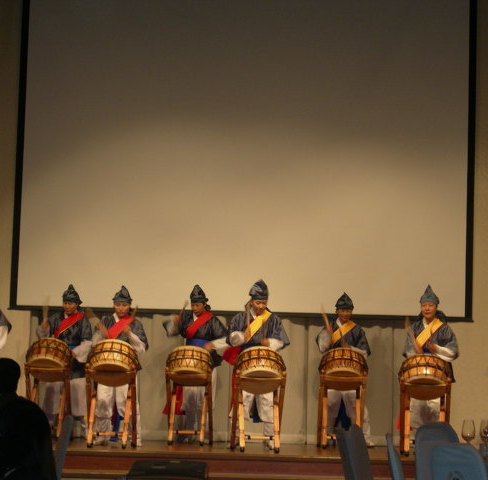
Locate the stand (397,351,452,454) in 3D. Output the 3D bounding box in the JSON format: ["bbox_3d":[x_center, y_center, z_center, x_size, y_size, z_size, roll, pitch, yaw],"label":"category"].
[{"bbox_3d":[1.805,1.643,16.909,0.530,1.007,0.560,1,-5,6],"label":"stand"}]

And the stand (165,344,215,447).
[{"bbox_3d":[-0.580,1.660,18.100,0.510,1.040,0.520,1,-5,5],"label":"stand"}]

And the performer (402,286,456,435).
[{"bbox_3d":[1.897,1.307,17.300,0.570,1.700,0.500,1,-5,5],"label":"performer"}]

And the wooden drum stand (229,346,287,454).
[{"bbox_3d":[0.130,1.574,16.827,0.550,1.040,0.560,2,-5,-5],"label":"wooden drum stand"}]

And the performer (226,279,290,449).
[{"bbox_3d":[0.146,1.252,17.100,0.640,1.710,0.500,2,-5,0],"label":"performer"}]

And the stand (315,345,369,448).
[{"bbox_3d":[1.064,1.687,18.205,0.530,1.093,0.560,1,-5,2],"label":"stand"}]

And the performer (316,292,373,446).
[{"bbox_3d":[1.099,1.406,18.500,0.600,1.670,0.500,2,-5,1],"label":"performer"}]

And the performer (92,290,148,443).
[{"bbox_3d":[-1.256,1.284,17.300,0.540,1.630,0.500,1,-5,5],"label":"performer"}]

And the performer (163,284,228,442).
[{"bbox_3d":[-0.527,1.341,18.500,0.650,1.700,0.500,1,-5,10],"label":"performer"}]

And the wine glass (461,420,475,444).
[{"bbox_3d":[1.236,1.102,9.391,0.076,0.215,0.076,2,-5,0],"label":"wine glass"}]

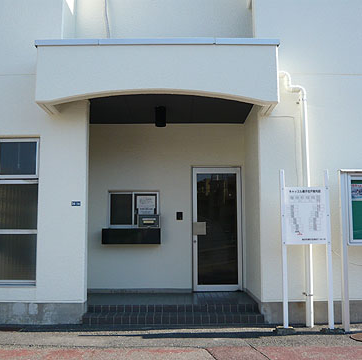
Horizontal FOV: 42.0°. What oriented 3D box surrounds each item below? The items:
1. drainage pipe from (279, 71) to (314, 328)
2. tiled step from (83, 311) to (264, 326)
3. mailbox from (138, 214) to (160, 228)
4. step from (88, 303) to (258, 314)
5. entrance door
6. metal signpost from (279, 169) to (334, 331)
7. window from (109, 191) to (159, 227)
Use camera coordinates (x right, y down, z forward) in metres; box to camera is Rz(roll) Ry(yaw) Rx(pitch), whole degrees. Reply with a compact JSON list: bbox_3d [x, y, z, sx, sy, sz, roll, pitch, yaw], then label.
[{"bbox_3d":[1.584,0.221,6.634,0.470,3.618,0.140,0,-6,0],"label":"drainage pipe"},{"bbox_3d":[-0.105,1.982,6.748,2.539,0.107,0.350,0,-6,0],"label":"tiled step"},{"bbox_3d":[-0.553,0.729,8.237,0.369,0.230,0.140,0,-6,0],"label":"mailbox"},{"bbox_3d":[-0.104,1.917,7.108,2.534,0.108,0.340,0,-6,0],"label":"step"},{"bbox_3d":[0.652,0.866,8.393,0.885,2.206,0.100,0,-6,0],"label":"entrance door"},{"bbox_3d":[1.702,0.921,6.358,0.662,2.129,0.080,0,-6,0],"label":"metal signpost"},{"bbox_3d":[-0.831,0.524,8.430,0.906,0.657,0.100,0,-6,0],"label":"window"}]

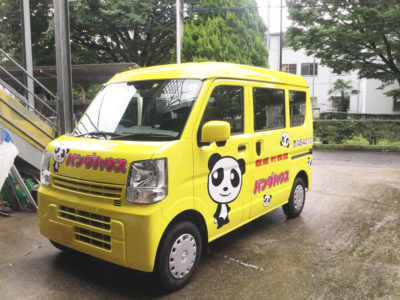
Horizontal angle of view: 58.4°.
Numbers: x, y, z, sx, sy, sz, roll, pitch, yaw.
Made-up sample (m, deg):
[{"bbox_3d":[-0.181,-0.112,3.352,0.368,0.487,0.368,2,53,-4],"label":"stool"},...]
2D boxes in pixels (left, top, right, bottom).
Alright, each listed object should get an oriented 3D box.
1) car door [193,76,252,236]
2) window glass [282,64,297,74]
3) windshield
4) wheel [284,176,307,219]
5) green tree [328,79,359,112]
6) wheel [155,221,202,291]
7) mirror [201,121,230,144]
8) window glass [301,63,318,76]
[{"bbox_3d":[0.173,0.049,3.163,0.160,1.390,0.920,4,7,36],"label":"car door"},{"bbox_3d":[8.506,-7.643,34.350,1.550,1.120,0.100,0,5,10],"label":"window glass"},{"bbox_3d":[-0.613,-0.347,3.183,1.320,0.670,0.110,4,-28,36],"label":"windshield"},{"bbox_3d":[1.279,0.627,4.750,0.155,0.530,0.530,4,7,36],"label":"wheel"},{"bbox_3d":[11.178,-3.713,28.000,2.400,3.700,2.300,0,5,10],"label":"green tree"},{"bbox_3d":[-0.157,0.823,2.799,0.155,0.530,0.530,4,7,36],"label":"wheel"},{"bbox_3d":[0.120,-0.131,2.754,0.200,0.190,0.130,4,7,36],"label":"mirror"},{"bbox_3d":[10.413,-7.622,34.000,1.550,1.120,0.100,0,5,10],"label":"window glass"}]

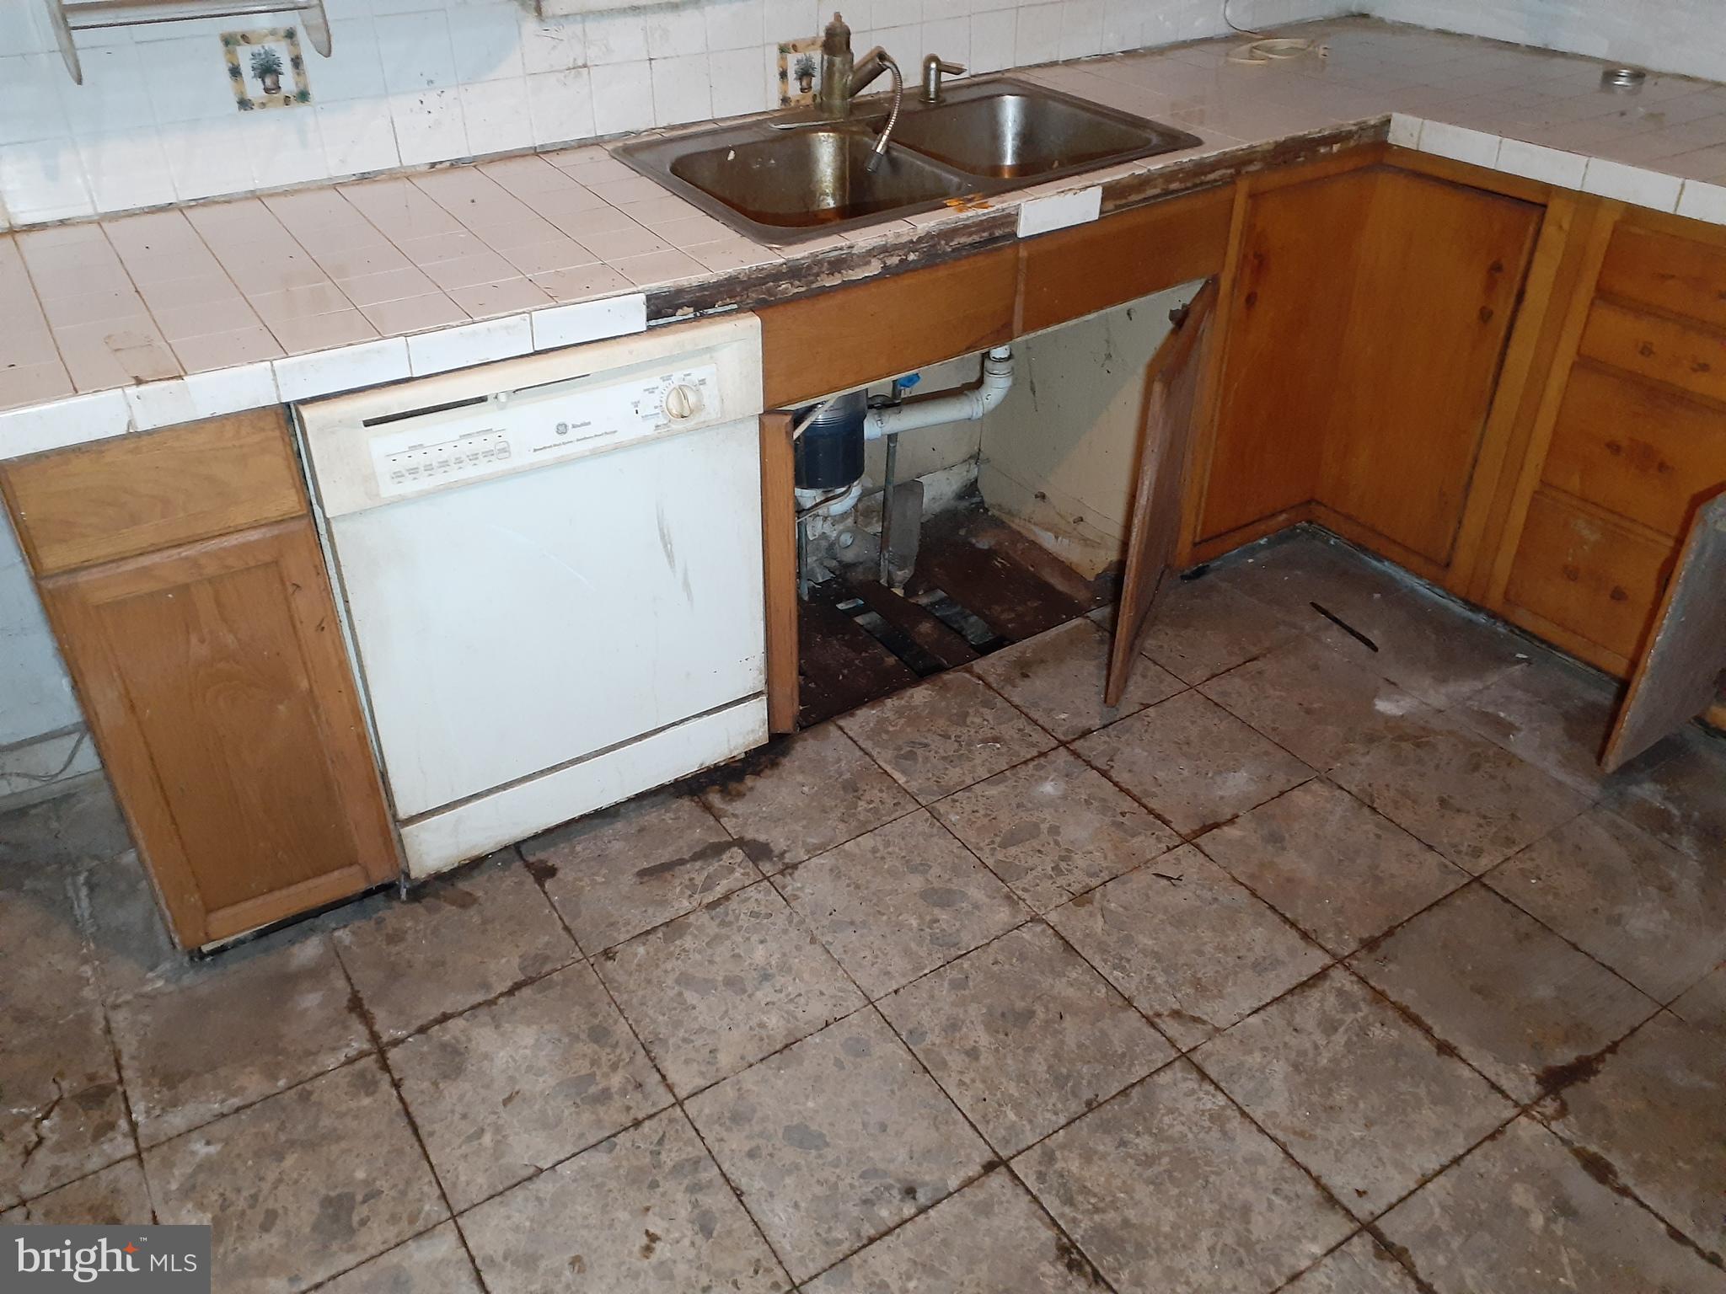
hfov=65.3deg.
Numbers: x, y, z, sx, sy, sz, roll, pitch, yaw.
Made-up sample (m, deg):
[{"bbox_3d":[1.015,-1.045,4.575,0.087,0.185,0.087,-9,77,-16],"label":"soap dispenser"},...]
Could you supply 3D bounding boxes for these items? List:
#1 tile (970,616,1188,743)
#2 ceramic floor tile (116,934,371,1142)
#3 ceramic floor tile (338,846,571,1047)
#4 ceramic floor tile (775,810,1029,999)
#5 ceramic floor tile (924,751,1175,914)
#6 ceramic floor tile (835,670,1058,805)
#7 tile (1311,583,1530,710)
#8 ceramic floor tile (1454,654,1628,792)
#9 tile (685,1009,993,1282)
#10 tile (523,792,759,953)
[{"bbox_3d":[0.393,0.055,2.464,0.287,0.010,0.289,-21,38,-25],"label":"tile"},{"bbox_3d":[-0.874,0.530,1.889,0.303,0.011,0.303,-20,38,-26],"label":"ceramic floor tile"},{"bbox_3d":[-0.605,0.433,1.991,0.292,0.011,0.279,-20,38,-26],"label":"ceramic floor tile"},{"bbox_3d":[0.061,0.390,2.079,0.303,0.011,0.303,-20,38,-26],"label":"ceramic floor tile"},{"bbox_3d":[0.304,0.283,2.128,0.287,0.010,0.289,-21,38,-25],"label":"ceramic floor tile"},{"bbox_3d":[0.152,0.153,2.387,0.292,0.011,0.279,-20,38,-26],"label":"ceramic floor tile"},{"bbox_3d":[1.068,0.011,2.573,0.292,0.011,0.292,-20,38,-26],"label":"tile"},{"bbox_3d":[1.265,0.150,2.412,0.303,0.011,0.303,-20,38,-26],"label":"ceramic floor tile"},{"bbox_3d":[-0.030,0.617,1.702,0.292,0.011,0.292,-20,38,-26],"label":"tile"},{"bbox_3d":[-0.347,0.333,2.089,0.287,0.010,0.289,-21,38,-25],"label":"tile"}]

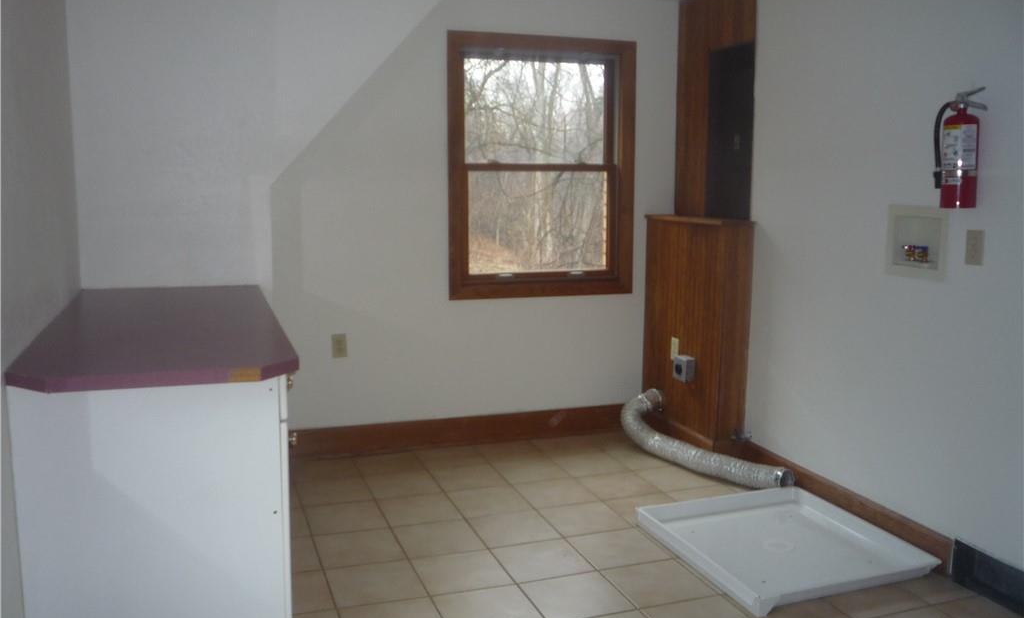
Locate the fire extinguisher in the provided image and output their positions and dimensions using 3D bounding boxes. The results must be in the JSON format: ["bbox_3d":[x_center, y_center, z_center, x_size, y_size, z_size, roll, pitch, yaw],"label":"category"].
[{"bbox_3d":[1.457,-0.519,2.883,0.120,0.389,0.192,-3,9,-19],"label":"fire extinguisher"}]

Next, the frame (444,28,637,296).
[{"bbox_3d":[0.158,-0.711,4.513,1.010,1.305,0.100,-3,9,-19],"label":"frame"}]

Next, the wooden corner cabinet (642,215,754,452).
[{"bbox_3d":[0.916,0.130,4.486,0.190,1.171,0.737,-3,9,-19],"label":"wooden corner cabinet"}]

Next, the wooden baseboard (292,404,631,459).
[{"bbox_3d":[-0.220,0.628,4.541,2.002,0.150,0.018,-3,9,-19],"label":"wooden baseboard"}]

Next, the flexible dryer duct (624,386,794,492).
[{"bbox_3d":[0.898,0.621,4.267,0.400,0.260,1.060,-3,9,-19],"label":"flexible dryer duct"}]

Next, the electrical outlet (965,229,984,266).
[{"bbox_3d":[1.525,-0.202,2.931,0.010,0.117,0.072,-3,9,-19],"label":"electrical outlet"}]

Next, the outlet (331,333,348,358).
[{"bbox_3d":[-0.828,0.179,4.262,0.072,0.115,0.010,-3,9,-19],"label":"outlet"}]

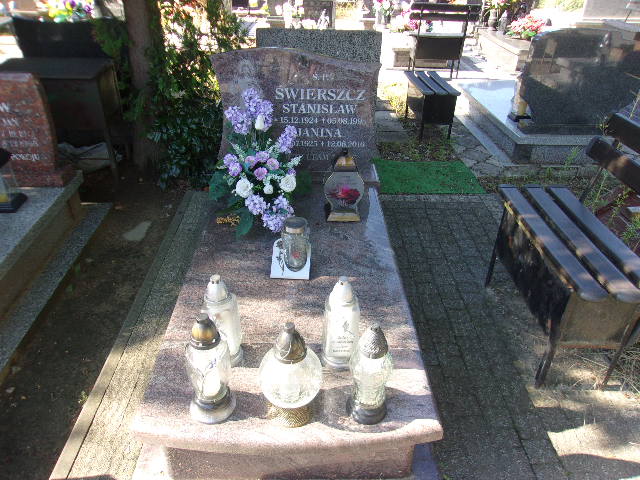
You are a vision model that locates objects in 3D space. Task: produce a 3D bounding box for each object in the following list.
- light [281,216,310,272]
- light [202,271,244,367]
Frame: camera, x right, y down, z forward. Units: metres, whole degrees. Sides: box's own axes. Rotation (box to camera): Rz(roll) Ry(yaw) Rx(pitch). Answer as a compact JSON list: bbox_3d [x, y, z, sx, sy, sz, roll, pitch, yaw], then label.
[{"bbox_3d":[-0.093,0.017,1.886,0.103,0.199,0.103,0,31,0],"label":"light"},{"bbox_3d":[-0.283,0.227,1.445,0.102,0.291,0.102,2,31,3],"label":"light"}]

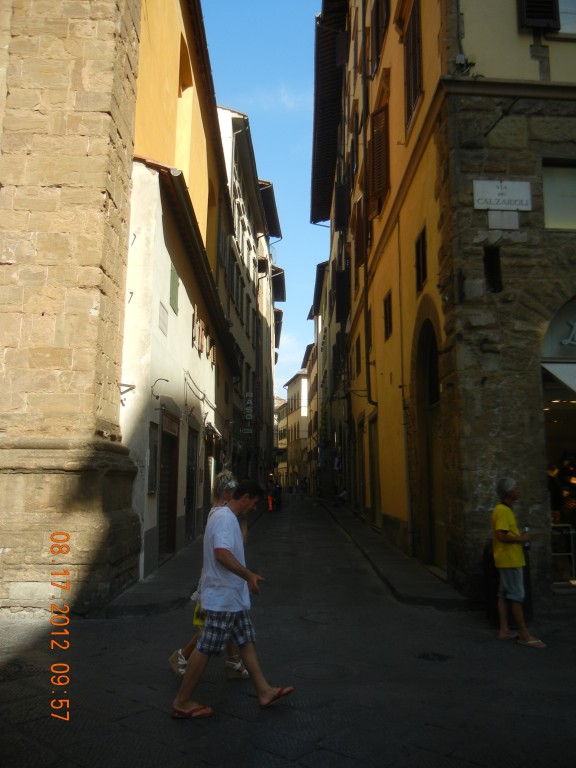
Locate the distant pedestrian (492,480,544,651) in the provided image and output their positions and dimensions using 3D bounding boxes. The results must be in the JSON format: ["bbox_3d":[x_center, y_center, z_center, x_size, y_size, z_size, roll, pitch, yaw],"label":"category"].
[{"bbox_3d":[2.387,1.869,7.132,0.520,1.720,0.500,-2,-9,17],"label":"distant pedestrian"}]

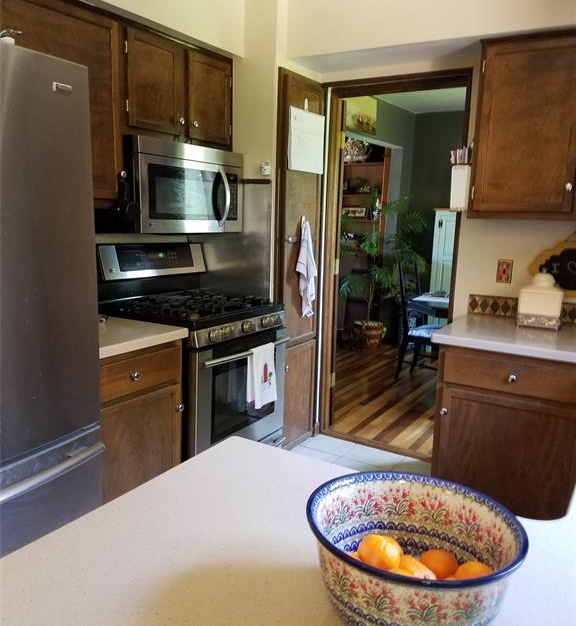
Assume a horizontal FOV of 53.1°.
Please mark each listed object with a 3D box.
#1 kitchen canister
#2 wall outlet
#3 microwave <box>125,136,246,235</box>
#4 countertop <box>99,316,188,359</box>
[{"bbox_3d":[1.245,-0.070,2.812,0.173,0.279,0.168,8,12,31],"label":"kitchen canister"},{"bbox_3d":[1.136,-0.217,3.018,0.073,0.118,0.008,8,12,31],"label":"wall outlet"},{"bbox_3d":[-0.606,-0.637,2.984,0.398,0.428,0.761,8,12,31],"label":"microwave"},{"bbox_3d":[-0.875,0.091,2.463,0.646,0.038,0.610,8,12,31],"label":"countertop"}]

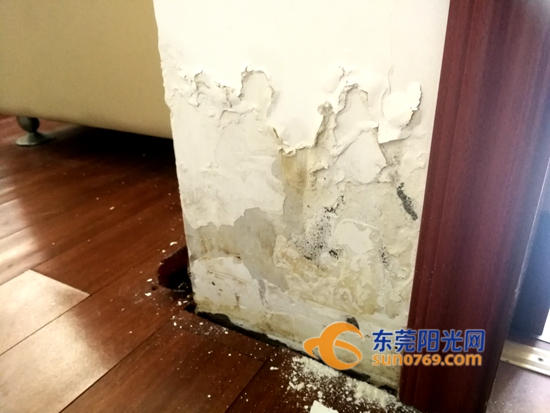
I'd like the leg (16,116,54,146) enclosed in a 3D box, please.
[{"bbox_3d":[-0.664,-0.214,1.173,0.094,0.074,0.094,12,29,27],"label":"leg"}]

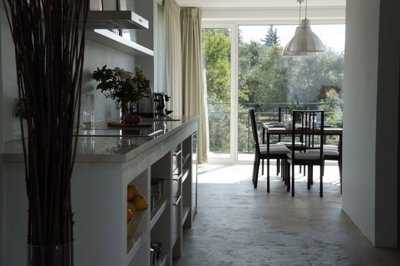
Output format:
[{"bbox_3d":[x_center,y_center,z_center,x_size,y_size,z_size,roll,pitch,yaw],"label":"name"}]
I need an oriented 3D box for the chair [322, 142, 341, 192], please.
[{"bbox_3d":[1.651,0.212,8.973,0.530,0.980,0.440,1,3,13],"label":"chair"}]

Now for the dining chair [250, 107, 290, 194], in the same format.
[{"bbox_3d":[0.904,0.202,9.061,0.530,0.990,0.440,0,3,4],"label":"dining chair"}]

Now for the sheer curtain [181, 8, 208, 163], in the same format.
[{"bbox_3d":[-0.082,-0.768,11.645,0.450,2.540,0.150,0,3,3],"label":"sheer curtain"}]

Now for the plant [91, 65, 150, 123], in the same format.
[{"bbox_3d":[-0.574,-0.279,5.199,0.410,0.420,0.360,0,3,3],"label":"plant"}]

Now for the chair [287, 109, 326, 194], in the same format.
[{"bbox_3d":[1.264,0.236,8.463,0.440,0.990,0.530,0,3,3],"label":"chair"}]

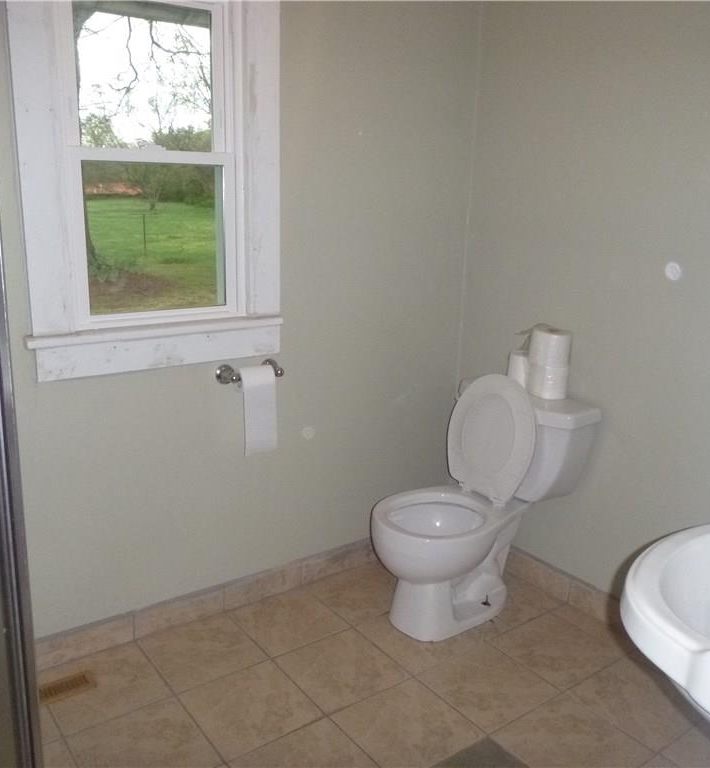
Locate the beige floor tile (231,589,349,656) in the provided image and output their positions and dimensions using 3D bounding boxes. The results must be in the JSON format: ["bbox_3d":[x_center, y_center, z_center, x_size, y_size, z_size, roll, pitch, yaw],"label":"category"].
[{"bbox_3d":[-0.225,0.785,2.447,0.300,0.012,0.312,-9,17,-35],"label":"beige floor tile"}]

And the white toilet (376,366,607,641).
[{"bbox_3d":[0.362,0.377,2.461,0.670,0.800,0.490,-9,17,-35],"label":"white toilet"}]

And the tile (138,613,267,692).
[{"bbox_3d":[-0.476,0.833,2.305,0.305,0.010,0.308,-9,17,-35],"label":"tile"}]

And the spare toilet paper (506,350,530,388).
[{"bbox_3d":[0.583,-0.031,2.563,0.115,0.108,0.115,-9,17,-35],"label":"spare toilet paper"}]

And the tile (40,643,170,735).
[{"bbox_3d":[-0.714,0.859,2.096,0.300,0.012,0.312,-9,17,-35],"label":"tile"}]

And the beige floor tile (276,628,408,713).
[{"bbox_3d":[-0.042,0.863,2.233,0.302,0.010,0.307,-9,17,-35],"label":"beige floor tile"}]

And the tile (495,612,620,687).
[{"bbox_3d":[0.642,0.850,2.364,0.305,0.010,0.305,-9,17,-35],"label":"tile"}]

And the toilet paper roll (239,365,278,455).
[{"bbox_3d":[-0.316,0.079,2.350,0.112,0.276,0.060,-9,17,-35],"label":"toilet paper roll"}]

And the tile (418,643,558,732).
[{"bbox_3d":[0.391,0.889,2.179,0.317,0.010,0.302,-9,17,-35],"label":"tile"}]

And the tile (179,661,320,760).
[{"bbox_3d":[-0.287,0.886,2.030,0.300,0.012,0.300,-9,17,-35],"label":"tile"}]

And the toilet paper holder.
[{"bbox_3d":[-0.322,-0.031,2.352,0.223,0.063,0.086,-9,17,-35],"label":"toilet paper holder"}]

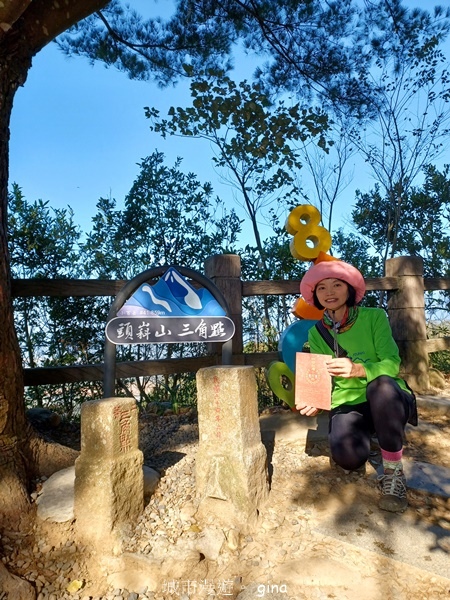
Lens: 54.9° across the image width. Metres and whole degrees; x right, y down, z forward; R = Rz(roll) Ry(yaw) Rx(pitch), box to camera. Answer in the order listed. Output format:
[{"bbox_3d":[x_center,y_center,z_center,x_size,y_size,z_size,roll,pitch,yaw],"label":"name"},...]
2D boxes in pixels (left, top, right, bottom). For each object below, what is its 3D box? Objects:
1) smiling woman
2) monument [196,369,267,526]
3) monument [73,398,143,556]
[{"bbox_3d":[0.645,0.333,2.092,0.530,1.070,0.710,-2,-4,25],"label":"smiling woman"},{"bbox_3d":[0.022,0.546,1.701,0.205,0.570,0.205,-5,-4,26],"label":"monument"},{"bbox_3d":[-0.432,0.630,1.615,0.180,0.510,0.180,-2,-4,26],"label":"monument"}]

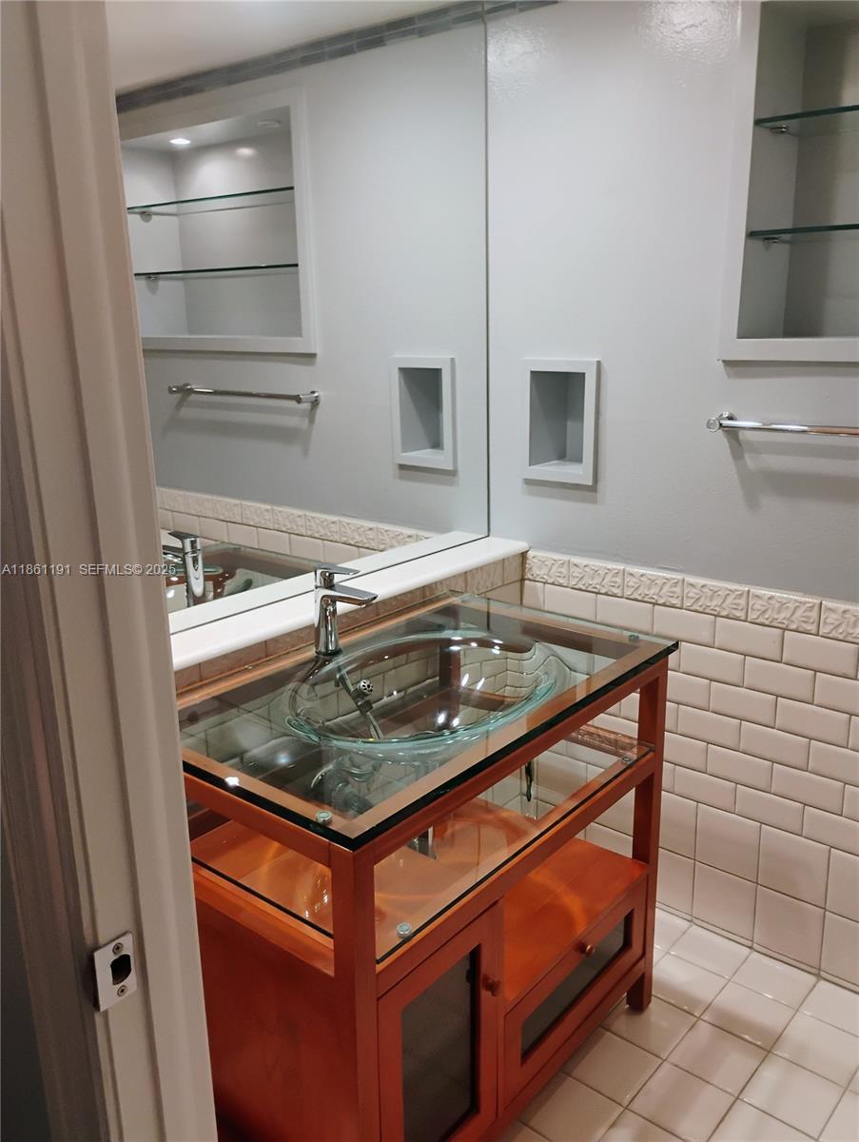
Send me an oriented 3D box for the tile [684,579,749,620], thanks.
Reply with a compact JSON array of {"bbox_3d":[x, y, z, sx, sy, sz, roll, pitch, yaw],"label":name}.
[{"bbox_3d":[0.643,0.062,2.074,0.152,0.076,0.011,11,20,40],"label":"tile"}]

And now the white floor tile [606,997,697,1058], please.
[{"bbox_3d":[0.472,0.970,1.985,0.152,0.010,0.152,11,19,40],"label":"white floor tile"}]

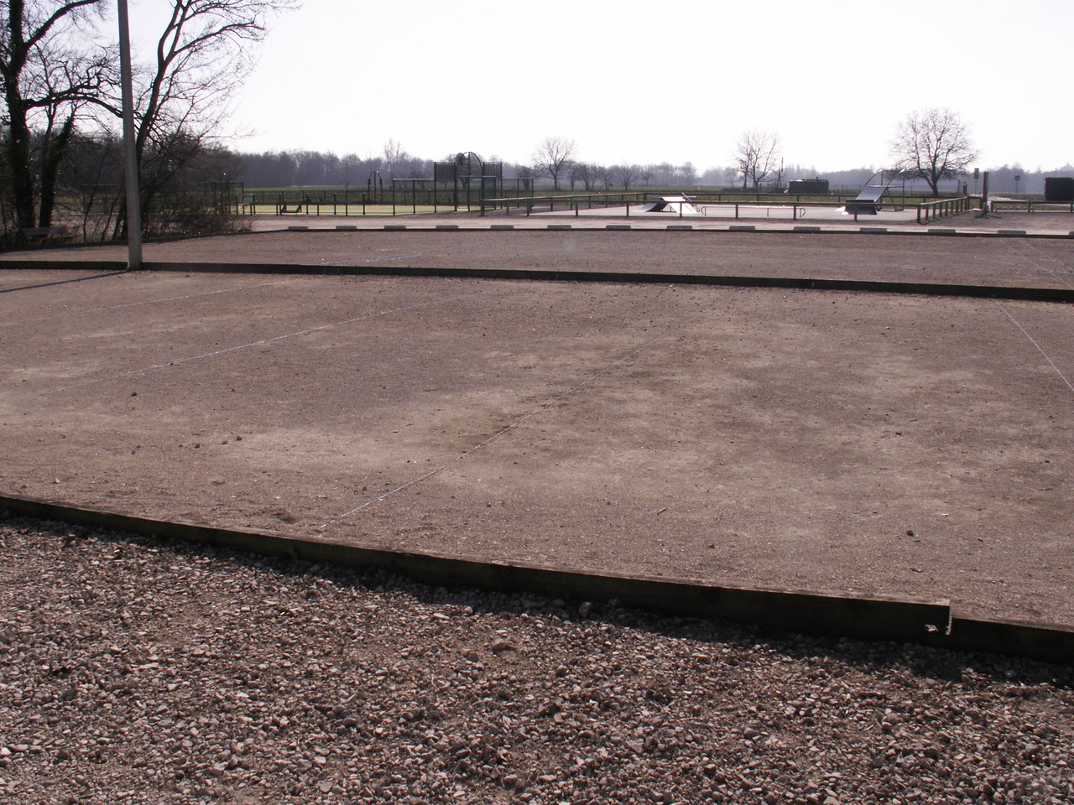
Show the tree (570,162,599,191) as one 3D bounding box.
[{"bbox_3d":[8.761,-41.783,200.689,4.813,5.465,4.813,0,11,0],"label":"tree"}]

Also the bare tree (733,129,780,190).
[{"bbox_3d":[44.372,-48.919,219.606,9.544,12.255,9.544,0,11,0],"label":"bare tree"}]

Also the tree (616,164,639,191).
[{"bbox_3d":[16.672,-41.633,200.710,3.911,5.162,3.911,0,11,0],"label":"tree"}]

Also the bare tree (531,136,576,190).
[{"bbox_3d":[3.172,-44.069,200.232,7.803,9.822,7.803,0,11,0],"label":"bare tree"}]

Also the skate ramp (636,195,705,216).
[{"bbox_3d":[7.640,-11.512,62.959,3.900,1.060,2.600,2,12,10],"label":"skate ramp"}]

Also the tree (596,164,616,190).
[{"bbox_3d":[12.795,-41.598,200.722,3.610,4.632,3.610,0,11,0],"label":"tree"}]

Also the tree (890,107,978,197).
[{"bbox_3d":[55.143,-34.758,151.039,11.767,12.110,11.767,0,11,0],"label":"tree"}]

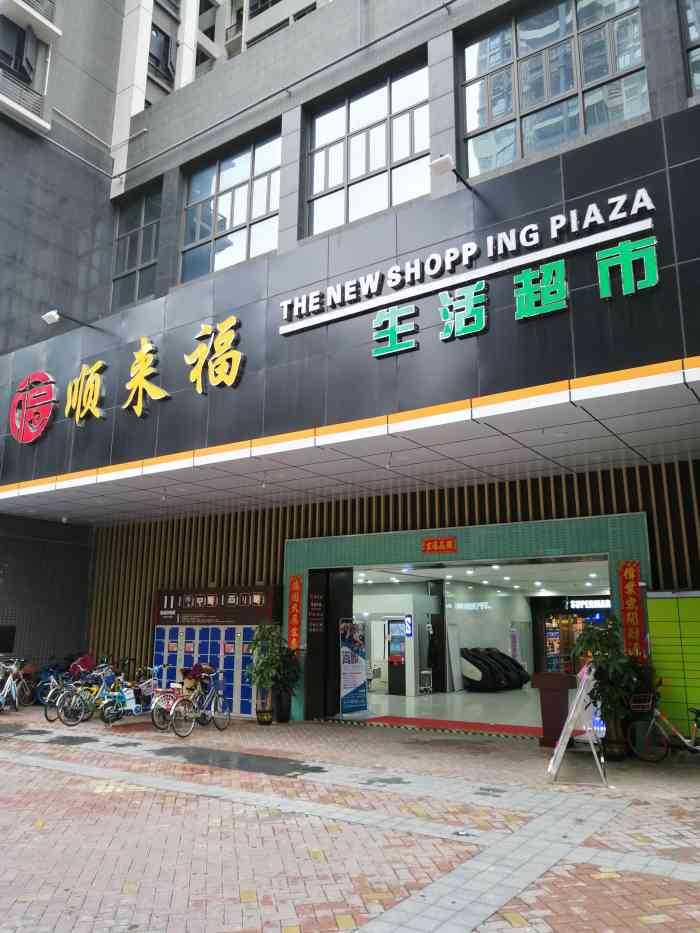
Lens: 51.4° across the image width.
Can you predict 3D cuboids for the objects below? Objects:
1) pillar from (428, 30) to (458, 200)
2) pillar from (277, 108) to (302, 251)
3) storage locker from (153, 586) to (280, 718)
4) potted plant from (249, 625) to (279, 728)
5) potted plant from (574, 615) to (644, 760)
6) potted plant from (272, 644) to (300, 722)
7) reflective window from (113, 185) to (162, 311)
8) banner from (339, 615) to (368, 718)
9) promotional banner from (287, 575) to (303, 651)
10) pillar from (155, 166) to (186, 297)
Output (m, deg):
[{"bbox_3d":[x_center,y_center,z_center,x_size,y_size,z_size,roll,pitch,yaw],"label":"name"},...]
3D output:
[{"bbox_3d":[1.989,-7.217,14.995,0.530,3.520,0.500,-8,-14,33],"label":"pillar"},{"bbox_3d":[-1.262,-6.750,17.153,0.550,3.520,0.500,-8,-14,33],"label":"pillar"},{"bbox_3d":[-2.817,3.916,15.632,3.440,2.630,0.470,-8,-14,33],"label":"storage locker"},{"bbox_3d":[-1.650,3.984,14.042,0.600,1.828,0.580,0,-12,0],"label":"potted plant"},{"bbox_3d":[3.768,3.139,10.488,0.950,1.973,0.920,-8,-14,33],"label":"potted plant"},{"bbox_3d":[-1.239,4.215,14.202,0.540,1.441,0.530,0,-12,0],"label":"potted plant"},{"bbox_3d":[-5.917,-6.127,20.550,2.250,3.300,0.150,-8,-14,33],"label":"reflective window"},{"bbox_3d":[0.105,4.101,14.833,0.820,1.923,0.100,9,-15,-37],"label":"banner"},{"bbox_3d":[-1.106,2.941,14.652,0.320,1.480,0.030,-8,-14,33],"label":"promotional banner"},{"bbox_3d":[-4.637,-6.264,19.394,0.620,3.520,0.500,-8,-14,33],"label":"pillar"}]

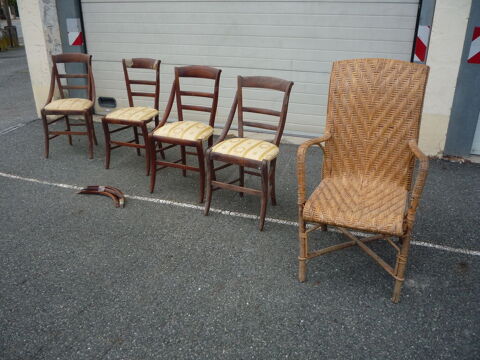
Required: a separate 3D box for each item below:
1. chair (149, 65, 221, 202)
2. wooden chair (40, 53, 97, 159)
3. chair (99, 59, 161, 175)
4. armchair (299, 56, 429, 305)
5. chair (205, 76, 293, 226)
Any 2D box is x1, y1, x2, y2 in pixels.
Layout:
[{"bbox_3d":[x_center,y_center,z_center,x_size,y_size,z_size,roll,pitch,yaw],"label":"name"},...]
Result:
[{"bbox_3d":[-0.385,-0.350,3.019,0.442,0.871,0.462,9,25,21],"label":"chair"},{"bbox_3d":[-1.556,-0.681,3.826,0.442,0.871,0.462,0,23,2],"label":"wooden chair"},{"bbox_3d":[-0.879,-0.544,3.484,0.442,0.871,0.462,8,25,19],"label":"chair"},{"bbox_3d":[0.609,-0.025,2.040,0.510,1.024,0.604,9,25,21],"label":"armchair"},{"bbox_3d":[0.054,-0.198,2.652,0.442,0.871,0.462,12,26,27],"label":"chair"}]

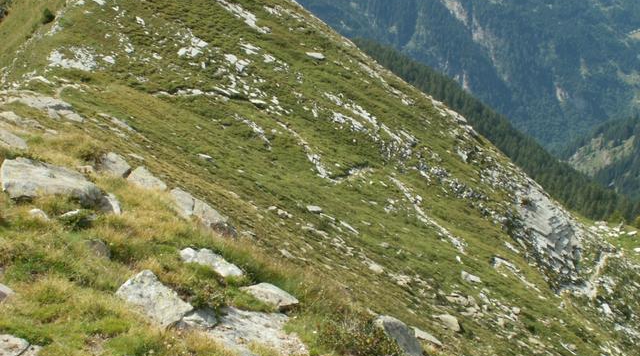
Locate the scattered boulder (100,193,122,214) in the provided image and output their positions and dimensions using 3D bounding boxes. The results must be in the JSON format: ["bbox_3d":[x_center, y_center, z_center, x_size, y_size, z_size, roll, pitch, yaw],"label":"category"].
[{"bbox_3d":[-2.338,0.286,10.573,0.245,0.228,0.245,-3,12,-13],"label":"scattered boulder"}]

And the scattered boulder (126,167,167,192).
[{"bbox_3d":[-2.415,0.007,13.124,0.551,0.308,0.414,-2,12,-10],"label":"scattered boulder"}]

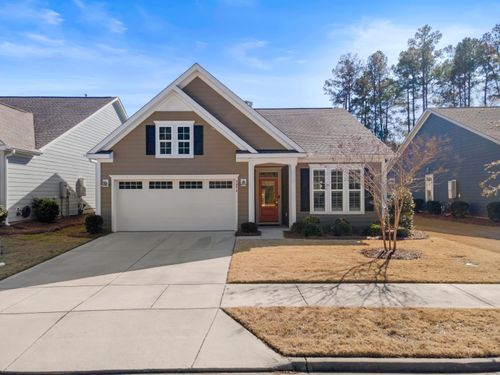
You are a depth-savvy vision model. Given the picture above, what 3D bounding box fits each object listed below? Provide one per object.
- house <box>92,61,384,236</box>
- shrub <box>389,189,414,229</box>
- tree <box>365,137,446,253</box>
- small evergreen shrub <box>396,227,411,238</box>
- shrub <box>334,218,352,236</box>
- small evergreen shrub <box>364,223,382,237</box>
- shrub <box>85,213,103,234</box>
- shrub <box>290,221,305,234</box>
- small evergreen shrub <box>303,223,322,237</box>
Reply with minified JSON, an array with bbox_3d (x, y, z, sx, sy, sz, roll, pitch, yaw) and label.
[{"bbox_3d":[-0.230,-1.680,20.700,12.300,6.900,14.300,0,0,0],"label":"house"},{"bbox_3d":[6.467,0.939,14.800,1.100,1.800,1.050,0,0,0],"label":"shrub"},{"bbox_3d":[4.857,0.220,10.900,2.650,3.620,2.600,0,0,0],"label":"tree"},{"bbox_3d":[5.933,1.739,13.400,0.560,0.480,0.550,0,0,0],"label":"small evergreen shrub"},{"bbox_3d":[3.695,1.589,13.700,0.720,0.710,0.680,0,0,0],"label":"shrub"},{"bbox_3d":[4.845,1.655,13.600,0.700,0.560,0.680,0,0,0],"label":"small evergreen shrub"},{"bbox_3d":[-6.109,1.446,13.550,0.710,0.780,0.700,0,0,0],"label":"shrub"},{"bbox_3d":[1.904,1.612,13.900,0.620,0.560,0.600,0,0,0],"label":"shrub"},{"bbox_3d":[2.452,1.655,13.600,0.780,0.570,0.720,0,0,0],"label":"small evergreen shrub"}]

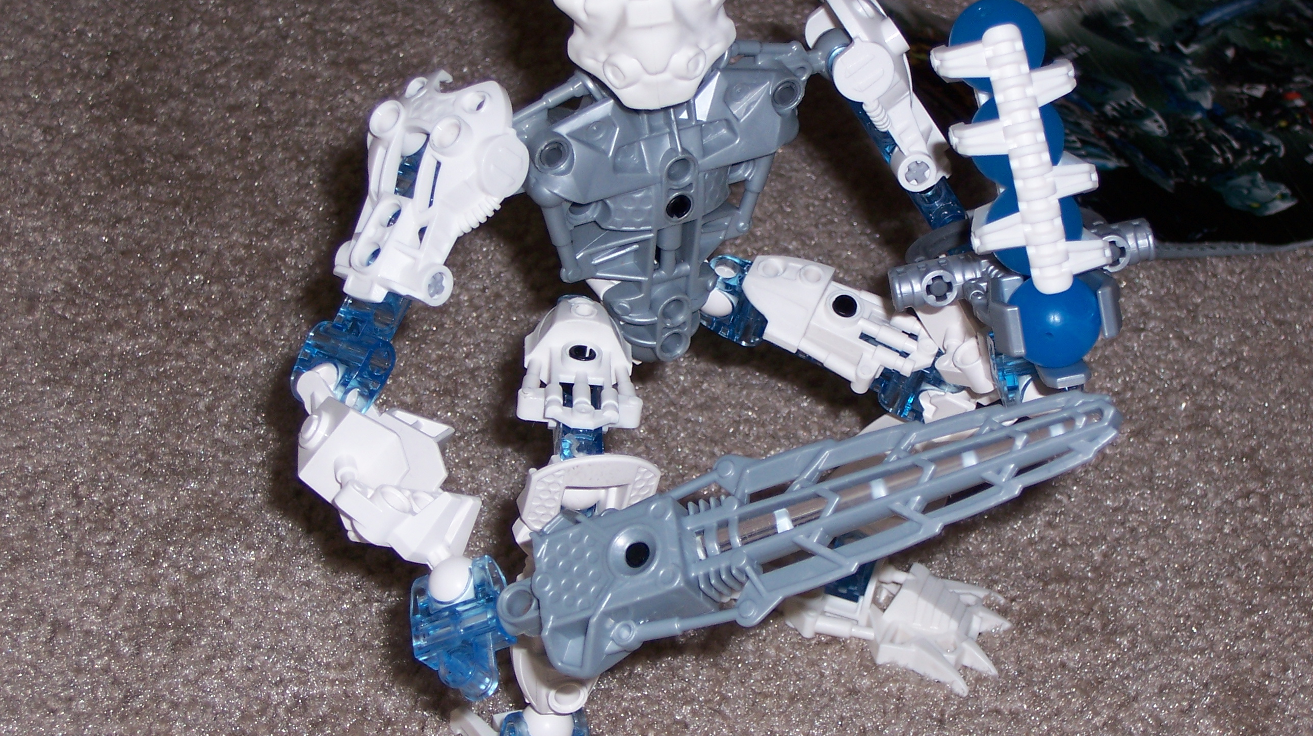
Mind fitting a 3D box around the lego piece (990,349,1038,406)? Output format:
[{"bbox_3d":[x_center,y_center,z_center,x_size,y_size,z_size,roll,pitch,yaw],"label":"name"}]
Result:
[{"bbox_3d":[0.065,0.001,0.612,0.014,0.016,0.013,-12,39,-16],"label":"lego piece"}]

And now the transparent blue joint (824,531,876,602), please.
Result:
[{"bbox_3d":[0.037,0.038,0.650,0.012,0.015,0.015,14,39,17],"label":"transparent blue joint"}]

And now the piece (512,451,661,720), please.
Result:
[{"bbox_3d":[-0.013,0.039,0.614,0.026,0.048,0.021,6,37,-4],"label":"piece"}]

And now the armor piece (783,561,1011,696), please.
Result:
[{"bbox_3d":[0.046,0.050,0.655,0.045,0.017,0.031,14,39,17],"label":"armor piece"}]

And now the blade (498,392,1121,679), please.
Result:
[{"bbox_3d":[0.026,0.026,0.592,0.118,0.015,0.027,-18,64,23],"label":"blade"}]

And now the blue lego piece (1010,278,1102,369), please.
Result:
[{"bbox_3d":[0.069,-0.009,0.588,0.017,0.017,0.017,0,37,0],"label":"blue lego piece"}]

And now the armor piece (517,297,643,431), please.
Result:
[{"bbox_3d":[-0.014,-0.001,0.612,0.023,0.012,0.036,0,33,0],"label":"armor piece"}]

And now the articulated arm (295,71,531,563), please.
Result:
[{"bbox_3d":[-0.044,-0.009,0.610,0.042,0.094,0.035,-9,38,-12],"label":"articulated arm"}]

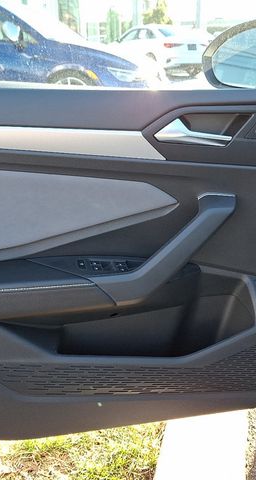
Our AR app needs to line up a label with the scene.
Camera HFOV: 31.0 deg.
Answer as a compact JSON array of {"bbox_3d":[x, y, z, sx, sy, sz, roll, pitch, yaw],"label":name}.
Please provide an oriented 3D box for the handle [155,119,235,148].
[{"bbox_3d":[0.103,-0.171,0.735,0.119,0.040,0.035,-2,24,-4],"label":"handle"}]

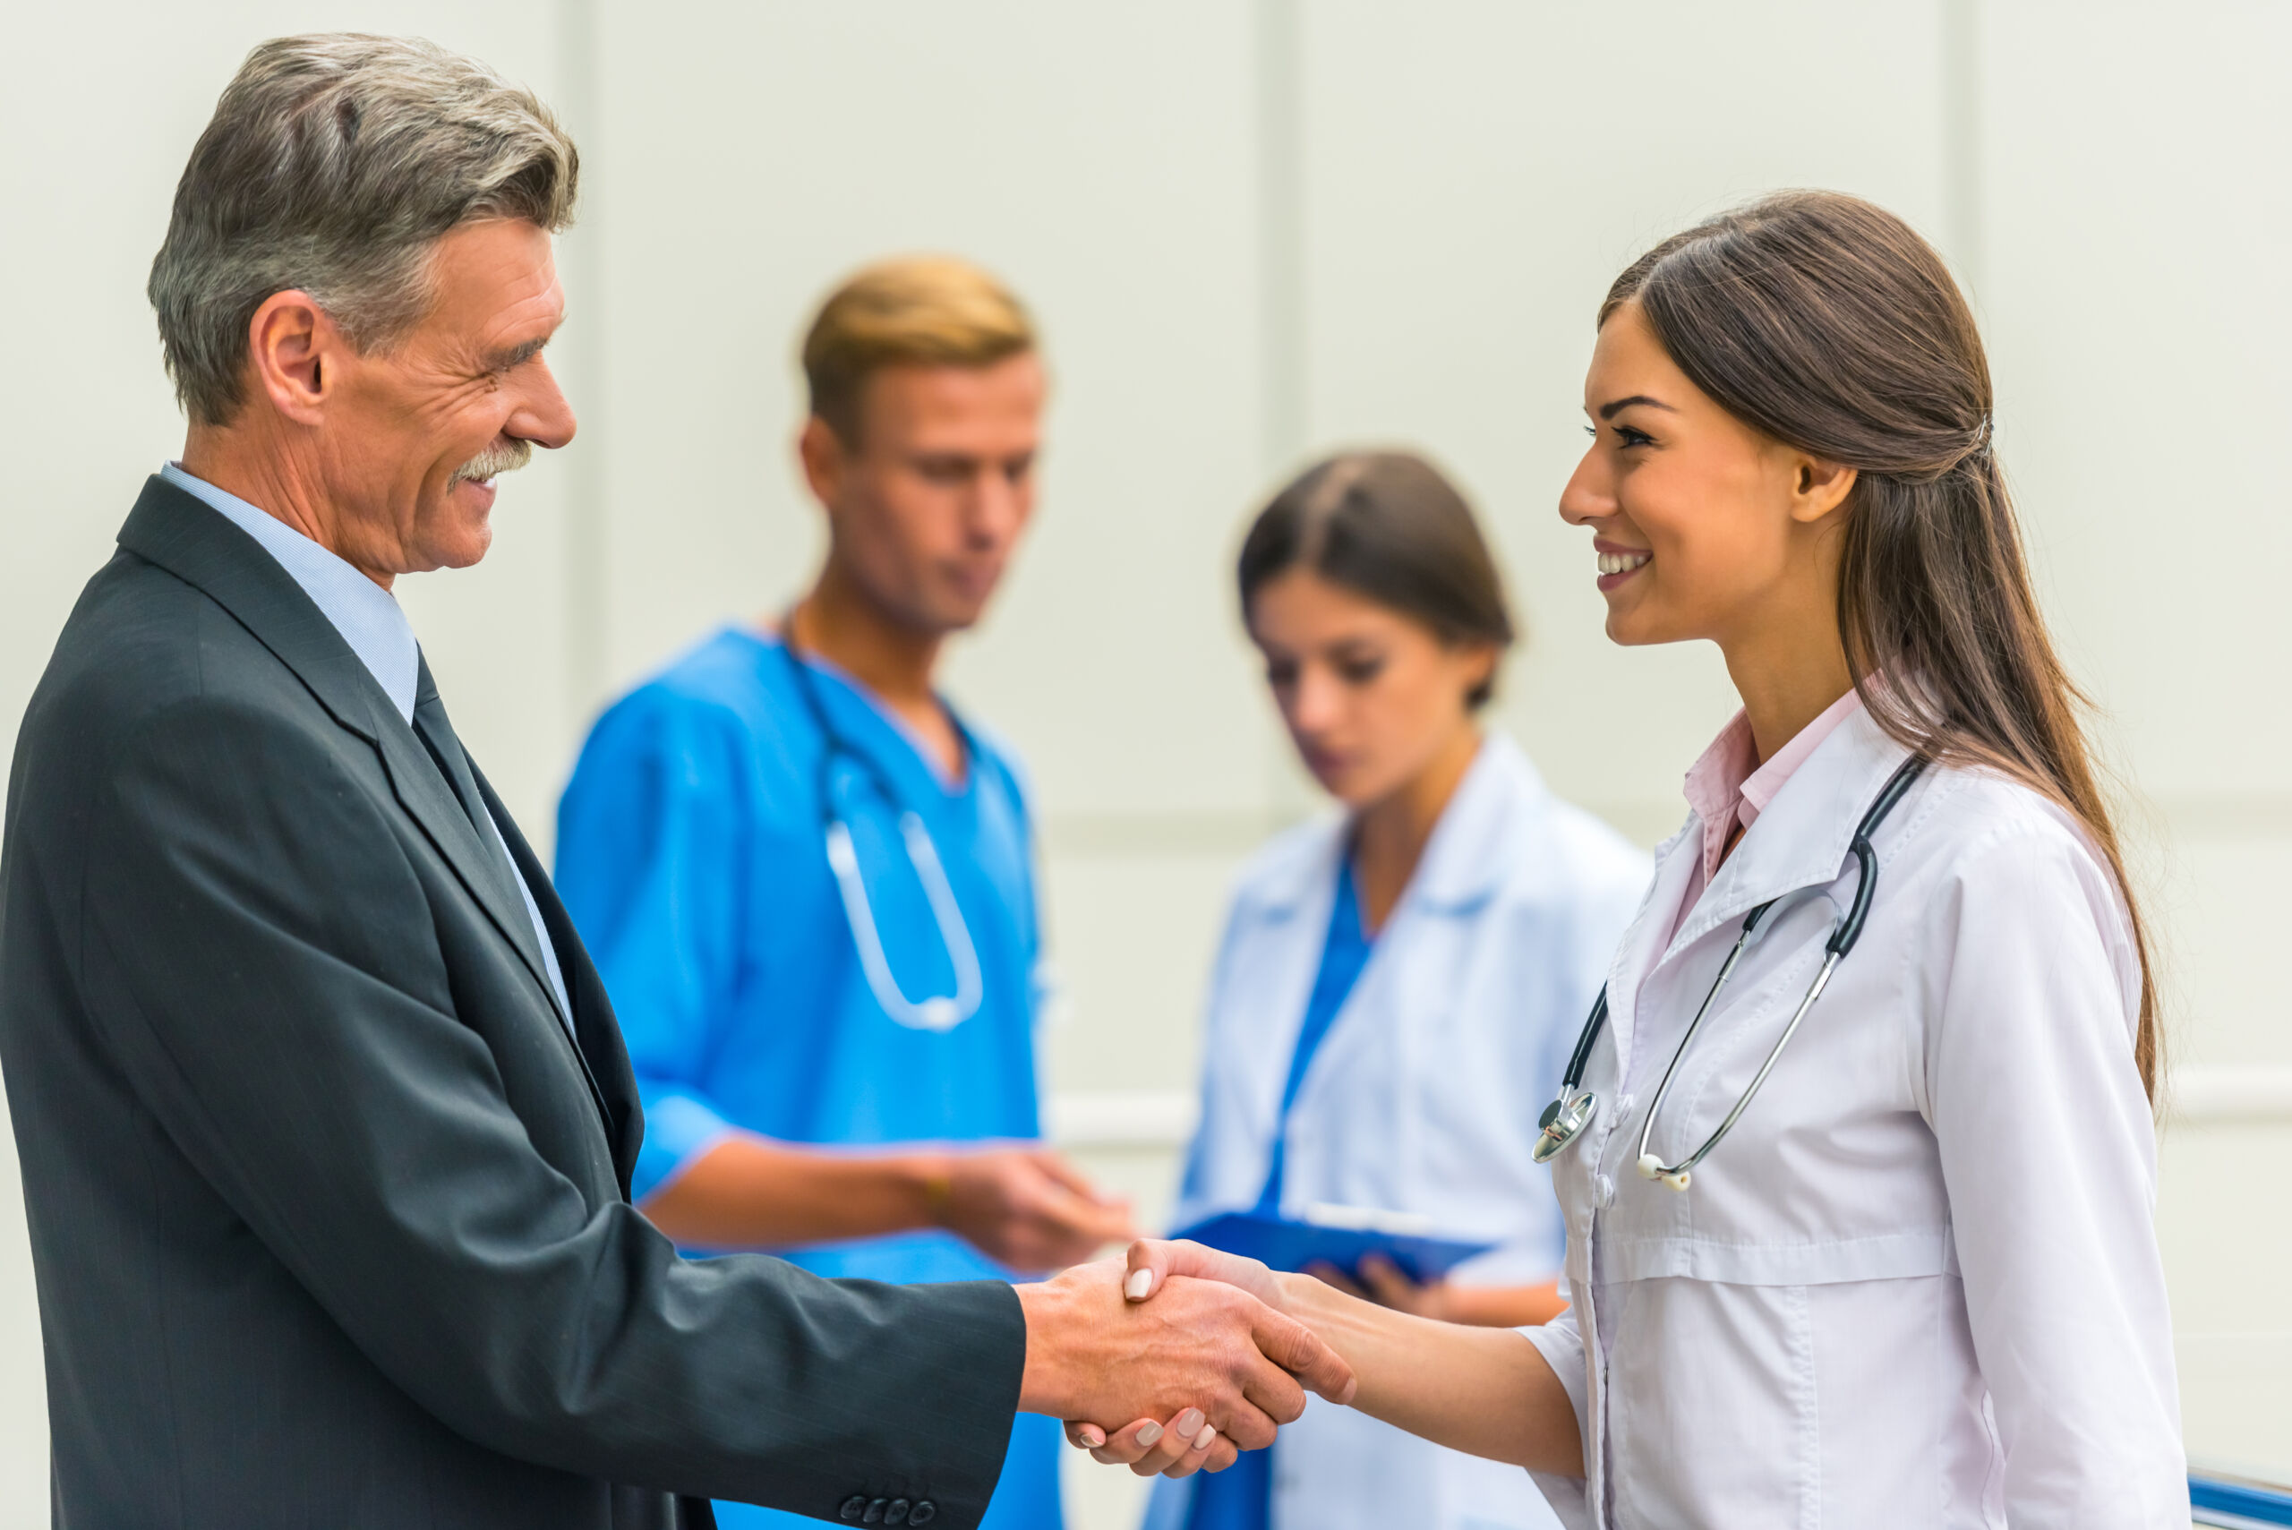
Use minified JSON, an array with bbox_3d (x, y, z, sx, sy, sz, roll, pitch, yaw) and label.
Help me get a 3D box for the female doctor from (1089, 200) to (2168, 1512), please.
[{"bbox_3d":[0.275,0.550,5.630,0.470,1.690,0.500,0,0,-27],"label":"female doctor"}]

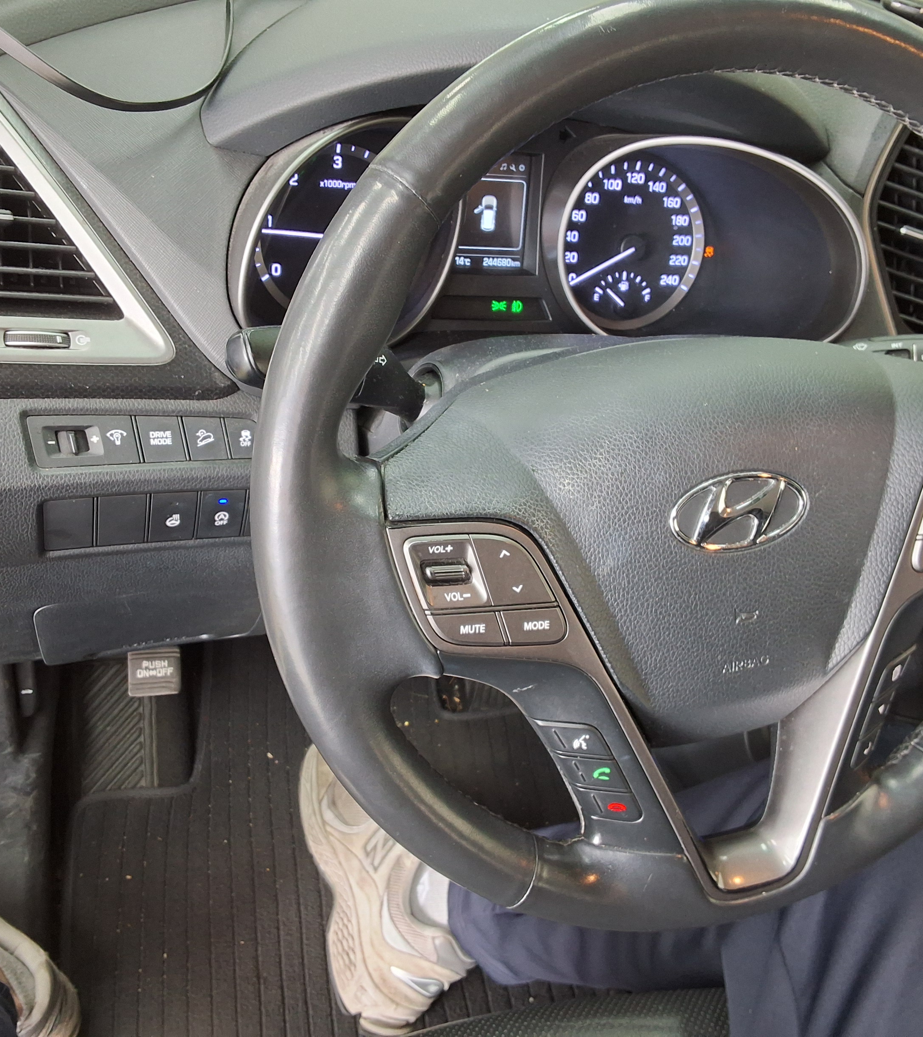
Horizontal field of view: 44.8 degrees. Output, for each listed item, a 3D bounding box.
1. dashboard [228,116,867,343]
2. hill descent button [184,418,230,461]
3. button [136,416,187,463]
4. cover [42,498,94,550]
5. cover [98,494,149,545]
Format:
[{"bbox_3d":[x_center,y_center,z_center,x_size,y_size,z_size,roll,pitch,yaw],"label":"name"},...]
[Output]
[{"bbox_3d":[0.059,-0.155,0.629,0.377,0.120,0.050,-3,15,-17],"label":"dashboard"},{"bbox_3d":[-0.120,-0.039,0.528,0.020,0.022,0.010,-3,23,-17],"label":"hill descent button"},{"bbox_3d":[-0.140,-0.038,0.521,0.021,0.022,0.010,-3,23,-17],"label":"button"},{"bbox_3d":[-0.184,0.001,0.525,0.022,0.027,0.010,-3,33,-17],"label":"cover"},{"bbox_3d":[-0.161,-0.001,0.532,0.023,0.027,0.010,-3,33,-17],"label":"cover"}]

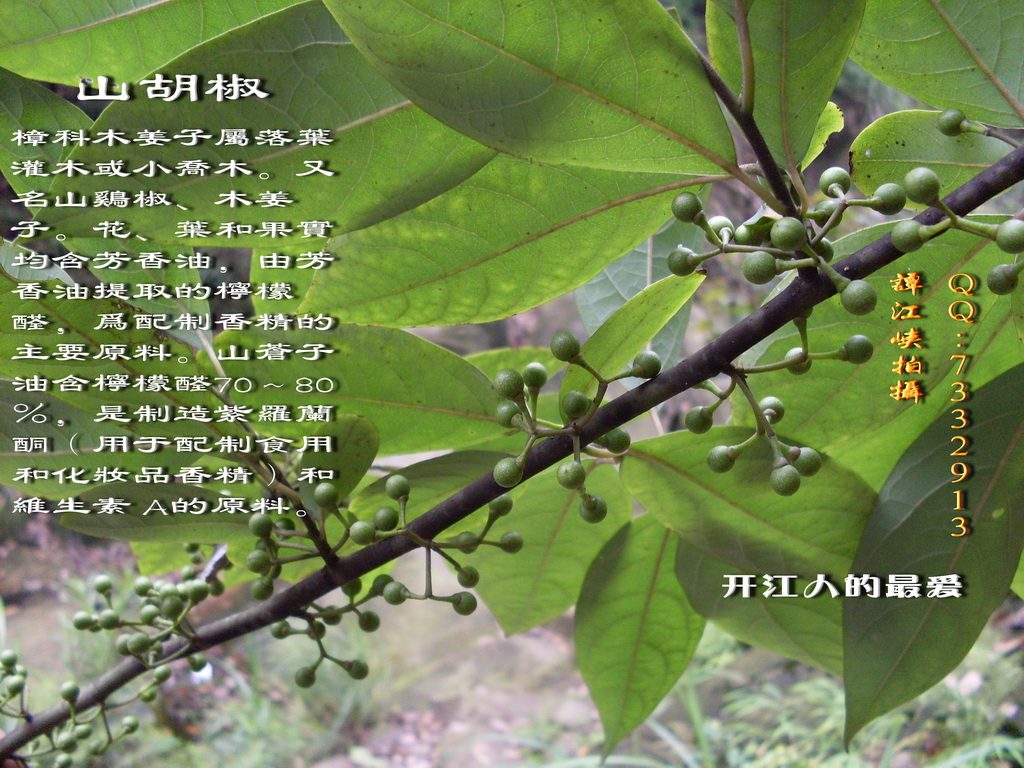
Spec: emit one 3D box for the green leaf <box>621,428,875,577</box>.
[{"bbox_3d":[0.066,0.033,0.289,0.092,0.039,0.012,25,24,-14],"label":"green leaf"}]

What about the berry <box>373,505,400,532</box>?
[{"bbox_3d":[-0.031,0.033,0.275,0.006,0.006,0.006,0,5,0],"label":"berry"}]

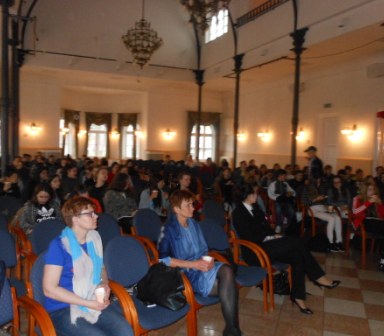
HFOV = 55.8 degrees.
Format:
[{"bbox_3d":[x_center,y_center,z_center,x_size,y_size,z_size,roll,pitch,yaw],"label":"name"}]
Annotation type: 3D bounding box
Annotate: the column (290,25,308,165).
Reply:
[{"bbox_3d":[2.735,-1.231,9.441,0.400,4.760,0.400,0,4,-25],"label":"column"}]

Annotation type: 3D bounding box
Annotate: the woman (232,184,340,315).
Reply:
[{"bbox_3d":[0.994,0.830,3.975,0.920,1.250,0.580,4,4,37],"label":"woman"}]

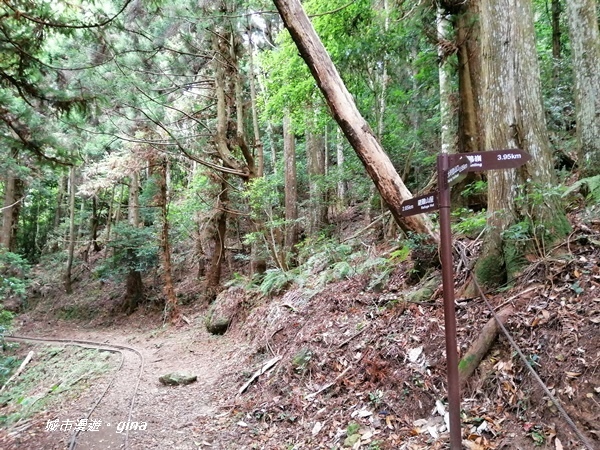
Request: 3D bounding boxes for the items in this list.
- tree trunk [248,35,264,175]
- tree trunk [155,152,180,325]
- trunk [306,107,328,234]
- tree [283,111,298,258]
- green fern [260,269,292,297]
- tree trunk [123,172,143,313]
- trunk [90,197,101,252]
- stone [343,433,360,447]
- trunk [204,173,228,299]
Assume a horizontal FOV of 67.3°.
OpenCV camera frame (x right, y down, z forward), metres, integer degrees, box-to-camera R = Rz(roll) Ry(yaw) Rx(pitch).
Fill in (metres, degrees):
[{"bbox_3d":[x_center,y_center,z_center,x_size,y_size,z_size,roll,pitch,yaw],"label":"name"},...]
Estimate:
[{"bbox_3d":[-1.255,-3.418,13.000,0.288,4.322,0.288,-4,-7,-5],"label":"tree trunk"},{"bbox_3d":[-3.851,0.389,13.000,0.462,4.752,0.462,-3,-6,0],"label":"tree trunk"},{"bbox_3d":[0.582,-1.747,15.000,0.599,4.211,0.599,-1,-7,2],"label":"trunk"},{"bbox_3d":[-0.295,-1.289,14.000,0.419,4.743,0.419,-2,-7,-1],"label":"tree"},{"bbox_3d":[-0.489,1.148,9.000,0.679,0.500,0.650,0,-7,-3],"label":"green fern"},{"bbox_3d":[-5.575,0.582,15.000,0.499,4.671,0.499,2,-7,-20],"label":"tree trunk"},{"bbox_3d":[-9.528,-0.023,21.000,0.373,2.627,0.373,2,-7,-24],"label":"trunk"},{"bbox_3d":[0.469,1.951,4.100,0.155,0.090,0.140,-1,-7,6],"label":"stone"},{"bbox_3d":[-2.409,0.418,13.000,0.519,3.654,0.519,5,-7,-10],"label":"trunk"}]

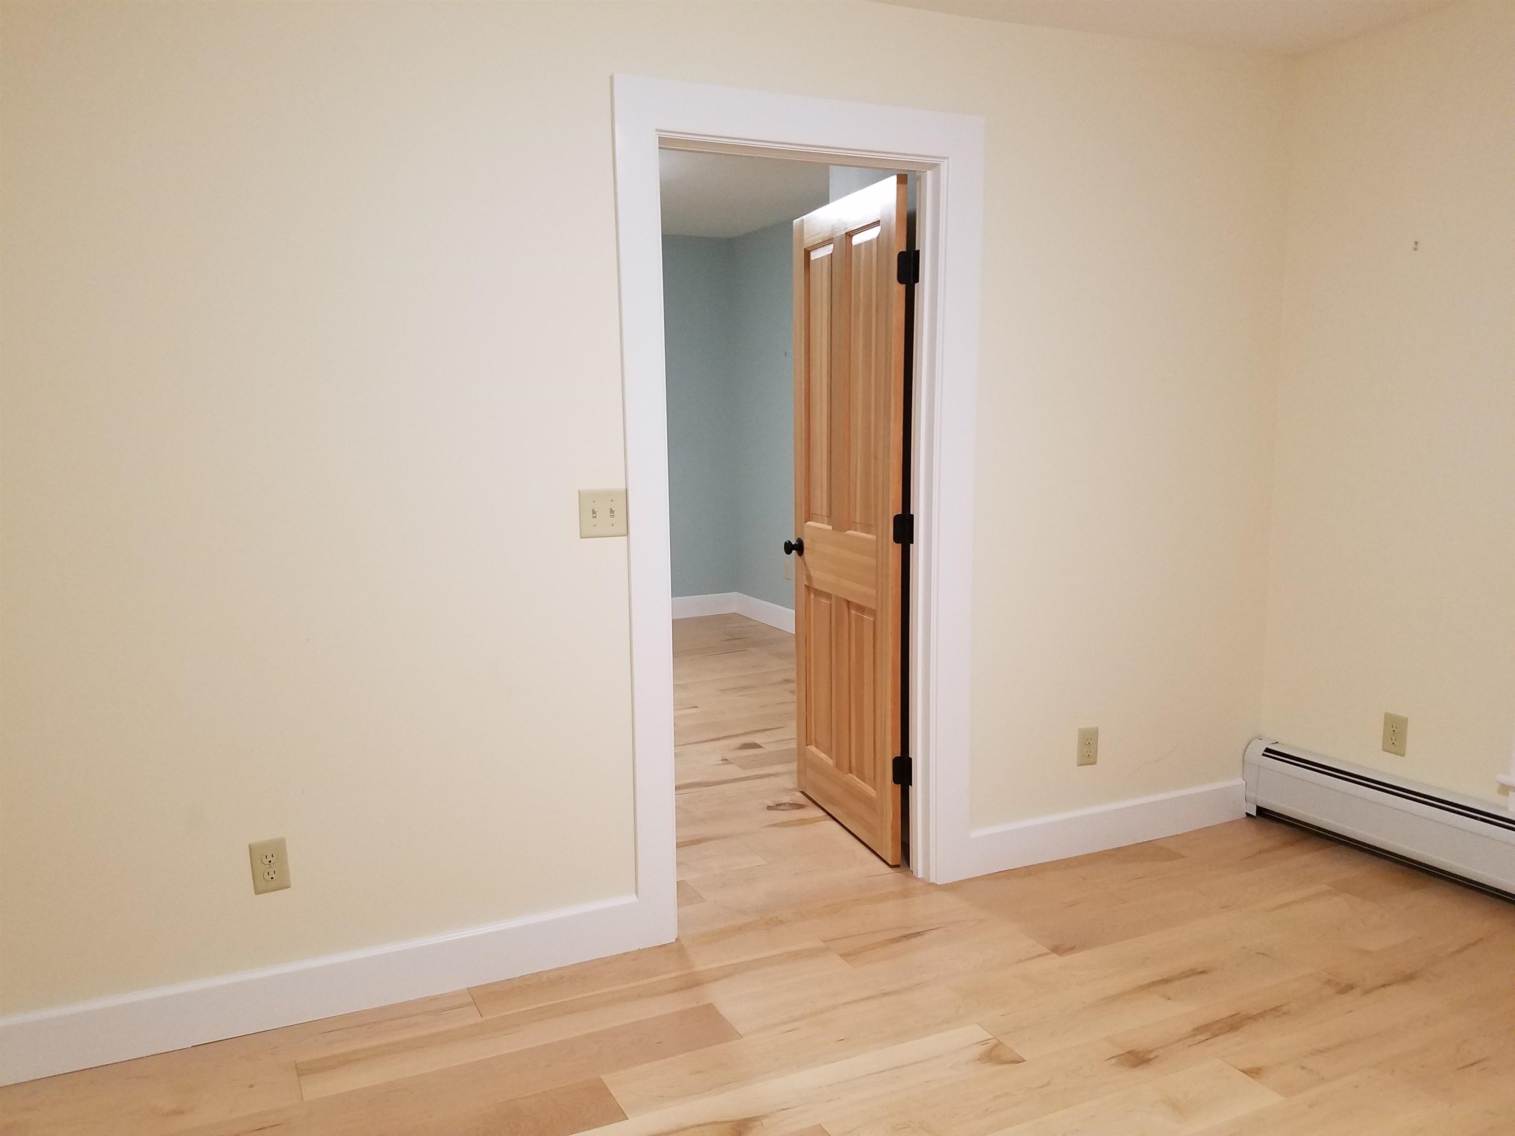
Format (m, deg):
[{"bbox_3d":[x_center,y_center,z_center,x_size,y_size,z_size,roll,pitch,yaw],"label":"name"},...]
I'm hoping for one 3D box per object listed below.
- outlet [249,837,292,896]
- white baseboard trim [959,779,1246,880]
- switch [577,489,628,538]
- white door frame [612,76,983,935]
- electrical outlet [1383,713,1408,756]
[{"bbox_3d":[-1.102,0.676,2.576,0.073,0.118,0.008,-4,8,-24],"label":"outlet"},{"bbox_3d":[1.179,0.819,3.640,1.199,0.128,0.021,-4,8,-24],"label":"white baseboard trim"},{"bbox_3d":[-0.378,-0.134,2.804,0.119,0.117,0.014,-4,8,-24],"label":"switch"},{"bbox_3d":[0.126,-0.126,3.099,1.044,2.174,0.140,-4,8,-24],"label":"white door frame"},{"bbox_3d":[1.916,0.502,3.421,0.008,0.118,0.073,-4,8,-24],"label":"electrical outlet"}]

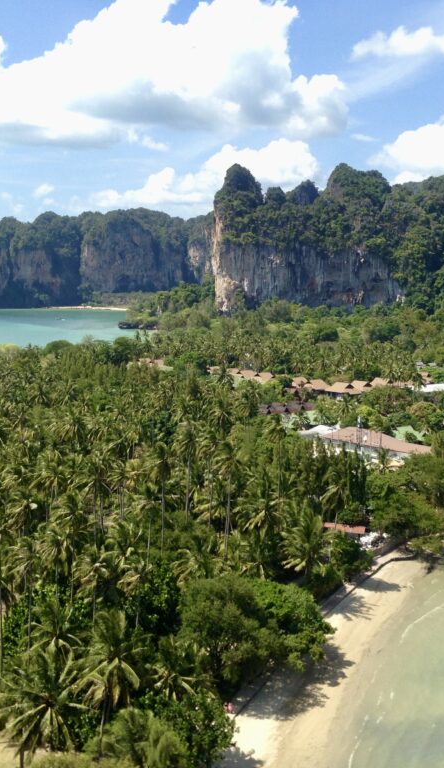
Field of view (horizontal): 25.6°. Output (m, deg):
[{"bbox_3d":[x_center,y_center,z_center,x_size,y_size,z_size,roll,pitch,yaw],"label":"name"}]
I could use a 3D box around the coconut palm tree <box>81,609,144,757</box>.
[{"bbox_3d":[-12.332,32.843,106.980,7.400,17.040,7.400,0,7,0],"label":"coconut palm tree"}]

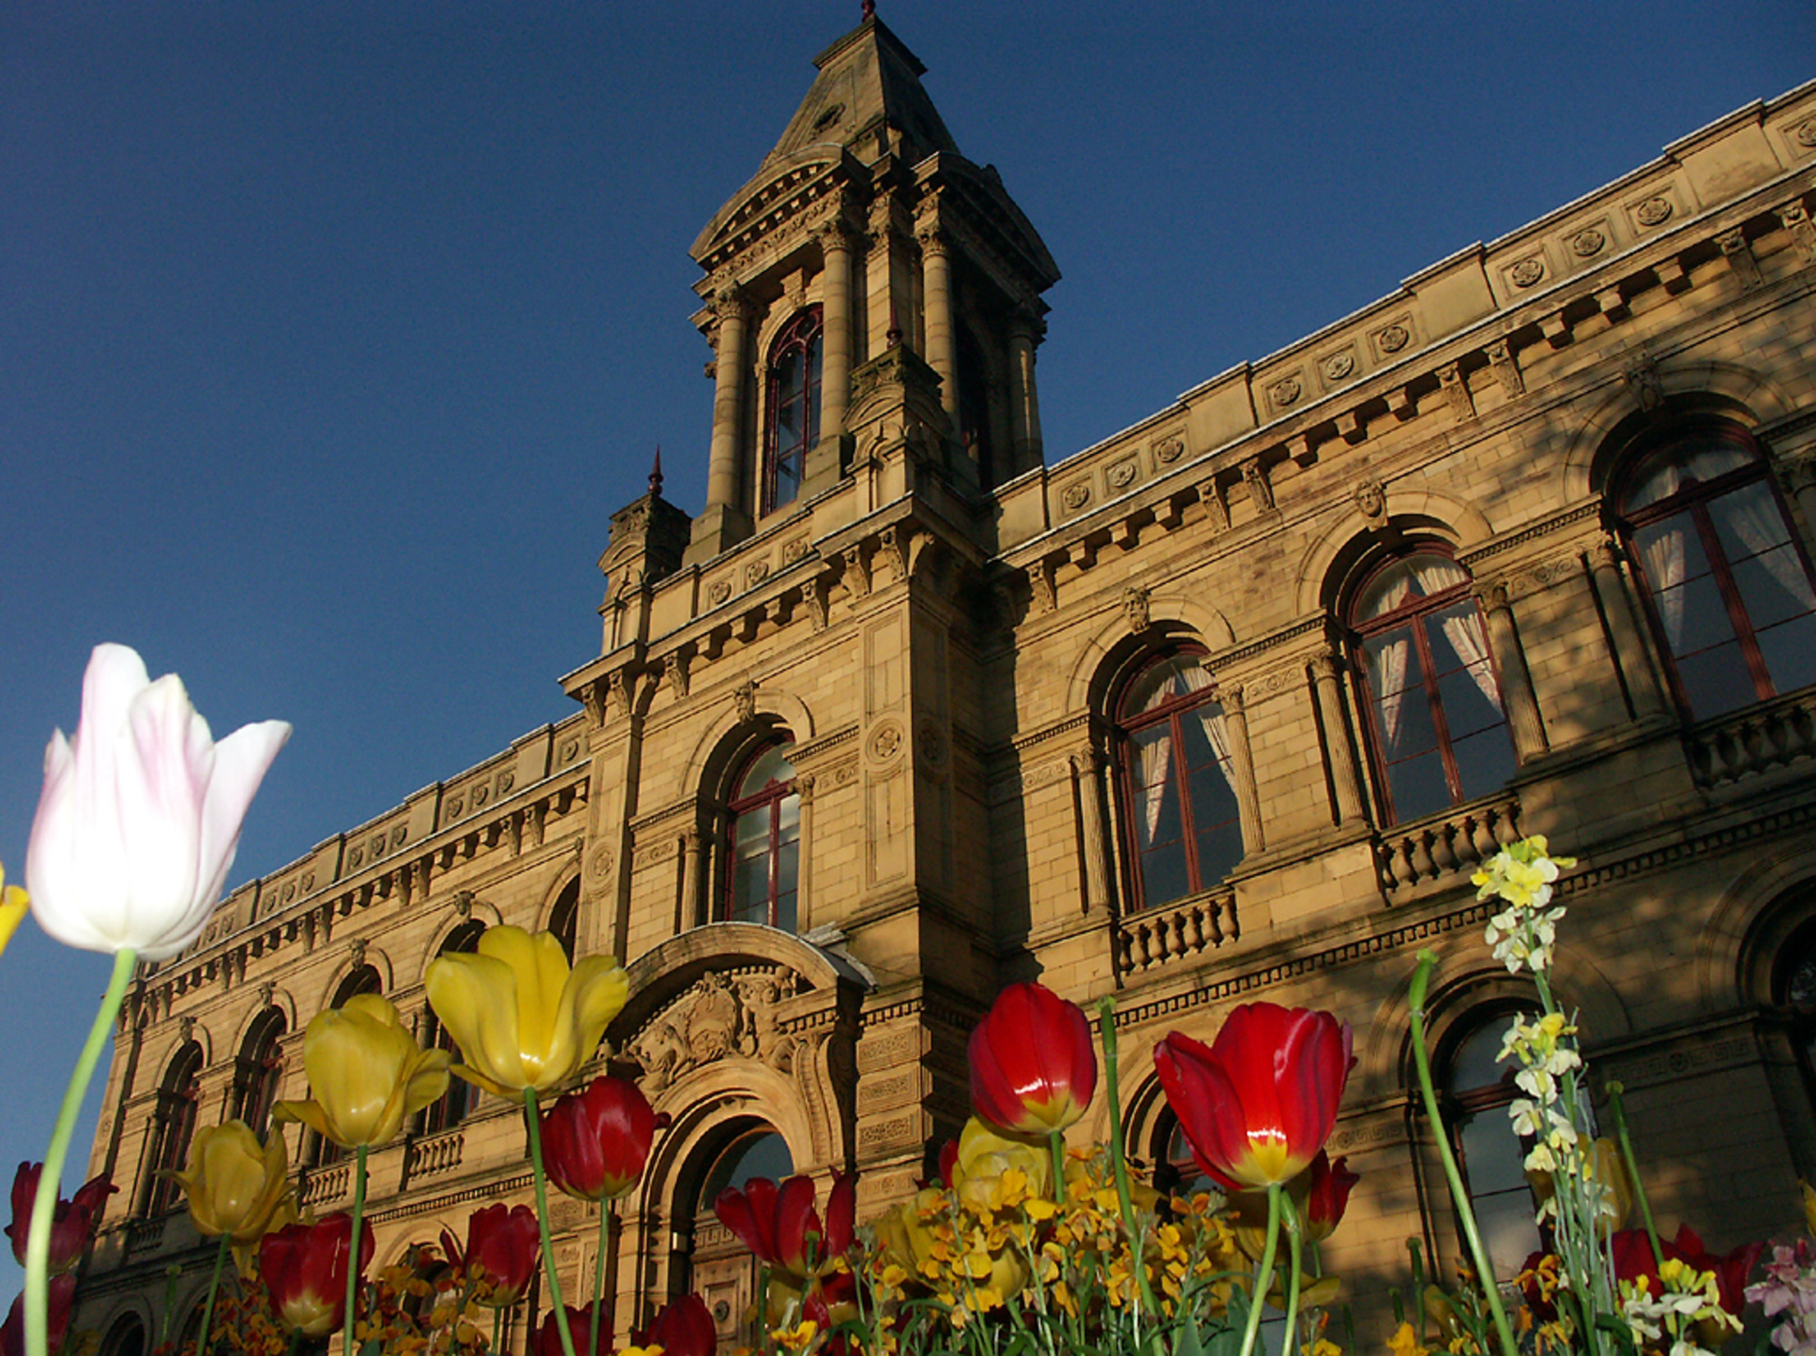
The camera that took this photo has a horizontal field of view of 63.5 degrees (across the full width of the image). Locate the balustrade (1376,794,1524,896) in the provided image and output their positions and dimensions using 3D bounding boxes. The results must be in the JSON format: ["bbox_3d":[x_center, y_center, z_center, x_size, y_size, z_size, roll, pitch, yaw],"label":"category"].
[{"bbox_3d":[5.518,1.721,15.064,1.480,0.660,0.200,-24,-37,33],"label":"balustrade"}]

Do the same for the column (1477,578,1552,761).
[{"bbox_3d":[6.335,-0.085,15.404,0.300,2.060,0.300,-24,-37,33],"label":"column"}]

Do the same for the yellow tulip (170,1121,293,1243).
[{"bbox_3d":[-0.428,0.317,0.930,0.068,0.066,0.068,11,-33,-21],"label":"yellow tulip"}]

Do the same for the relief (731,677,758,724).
[{"bbox_3d":[-2.111,0.311,18.911,0.299,0.585,0.247,-24,-38,33],"label":"relief"}]

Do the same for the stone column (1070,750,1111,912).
[{"bbox_3d":[2.252,1.881,18.207,0.300,2.060,0.300,-2,-31,-1],"label":"stone column"}]

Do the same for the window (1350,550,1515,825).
[{"bbox_3d":[5.413,0.021,15.211,1.456,3.276,0.260,-24,-38,33],"label":"window"}]

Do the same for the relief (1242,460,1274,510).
[{"bbox_3d":[4.010,-2.191,16.769,0.234,0.559,0.338,-24,-38,33],"label":"relief"}]

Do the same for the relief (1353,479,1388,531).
[{"bbox_3d":[4.959,-1.853,15.730,0.299,0.585,0.247,-24,-38,33],"label":"relief"}]

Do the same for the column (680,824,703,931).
[{"bbox_3d":[-2.900,2.962,19.723,0.290,2.050,0.290,-24,-37,33],"label":"column"}]

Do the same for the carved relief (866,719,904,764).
[{"bbox_3d":[-0.249,0.723,16.709,0.546,0.546,0.104,-24,-38,33],"label":"carved relief"}]

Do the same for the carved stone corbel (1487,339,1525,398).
[{"bbox_3d":[6.208,-3.190,15.227,0.234,0.559,0.338,-24,-38,33],"label":"carved stone corbel"}]

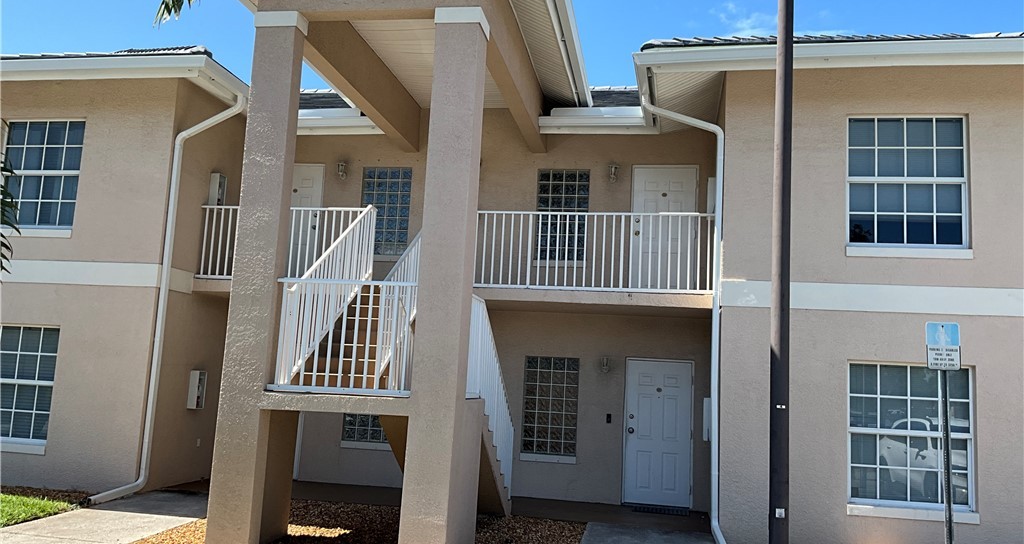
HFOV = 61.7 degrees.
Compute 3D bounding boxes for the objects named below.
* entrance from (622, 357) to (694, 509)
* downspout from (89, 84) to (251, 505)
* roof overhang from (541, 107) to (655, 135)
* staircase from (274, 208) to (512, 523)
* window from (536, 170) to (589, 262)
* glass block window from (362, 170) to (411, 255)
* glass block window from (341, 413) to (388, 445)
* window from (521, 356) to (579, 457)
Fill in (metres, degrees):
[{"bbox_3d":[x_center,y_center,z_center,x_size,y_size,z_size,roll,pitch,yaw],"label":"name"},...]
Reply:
[{"bbox_3d":[2.114,2.318,12.368,0.992,2.085,0.100,2,-8,10],"label":"entrance"},{"bbox_3d":[-4.311,0.122,11.060,0.980,5.510,1.220,2,-8,10],"label":"downspout"},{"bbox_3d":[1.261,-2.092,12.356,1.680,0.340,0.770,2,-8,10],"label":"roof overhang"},{"bbox_3d":[-1.260,0.861,9.740,2.280,4.000,3.850,2,-8,10],"label":"staircase"},{"bbox_3d":[0.758,-0.870,13.069,0.807,1.415,0.110,2,-8,10],"label":"window"},{"bbox_3d":[-1.997,-0.953,13.542,0.810,1.405,0.110,2,-8,10],"label":"glass block window"},{"bbox_3d":[-2.152,1.898,13.147,0.810,1.418,0.110,2,-8,10],"label":"glass block window"},{"bbox_3d":[0.576,1.976,12.680,0.810,1.420,0.110,2,-8,10],"label":"window"}]

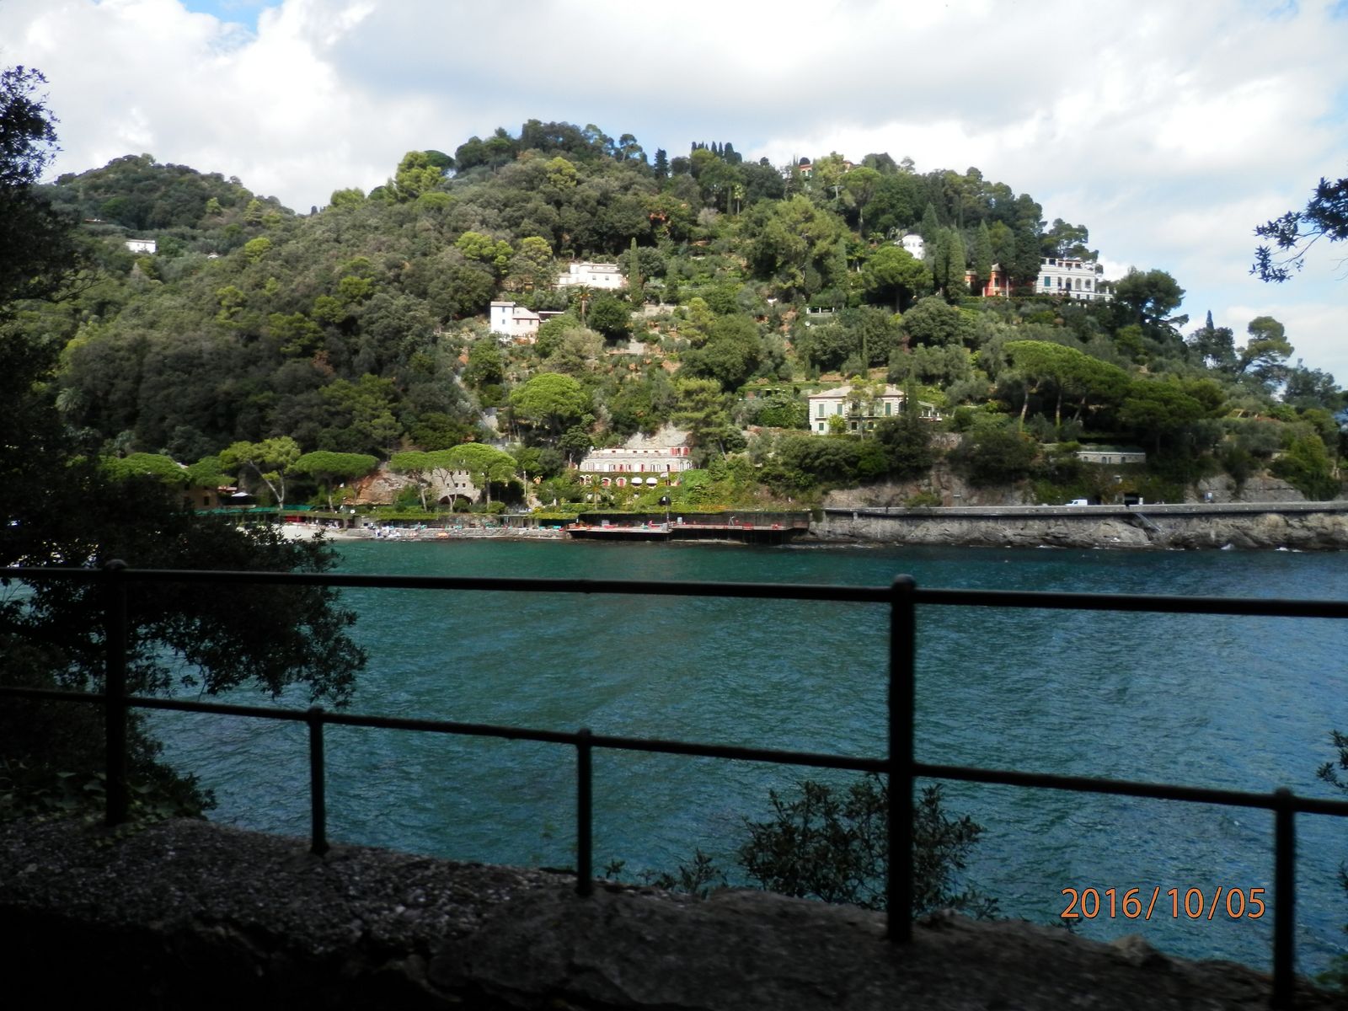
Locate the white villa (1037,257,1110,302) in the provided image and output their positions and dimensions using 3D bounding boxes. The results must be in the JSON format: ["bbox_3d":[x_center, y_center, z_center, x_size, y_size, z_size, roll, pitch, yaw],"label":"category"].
[{"bbox_3d":[105.360,-59.870,258.000,16.000,10.500,10.000,0,2,-12],"label":"white villa"}]

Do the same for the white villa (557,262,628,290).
[{"bbox_3d":[-27.000,-74.990,318.000,22.500,8.000,10.000,0,2,-5],"label":"white villa"}]

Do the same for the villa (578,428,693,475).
[{"bbox_3d":[-9.000,-10.480,228.000,24.500,10.500,10.500,0,2,13],"label":"villa"}]

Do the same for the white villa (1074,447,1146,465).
[{"bbox_3d":[92.140,-10.310,205.000,13.300,3.600,5.500,0,2,13],"label":"white villa"}]

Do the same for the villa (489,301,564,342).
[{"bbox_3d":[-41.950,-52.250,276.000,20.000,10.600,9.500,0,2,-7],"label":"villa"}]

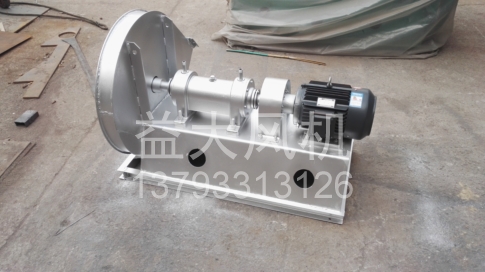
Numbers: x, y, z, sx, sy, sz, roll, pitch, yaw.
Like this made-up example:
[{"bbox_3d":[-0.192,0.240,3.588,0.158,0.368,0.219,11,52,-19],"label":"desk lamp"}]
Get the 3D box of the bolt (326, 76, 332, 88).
[{"bbox_3d":[0.448,-0.276,1.779,0.029,0.057,0.052,9,34,13],"label":"bolt"}]

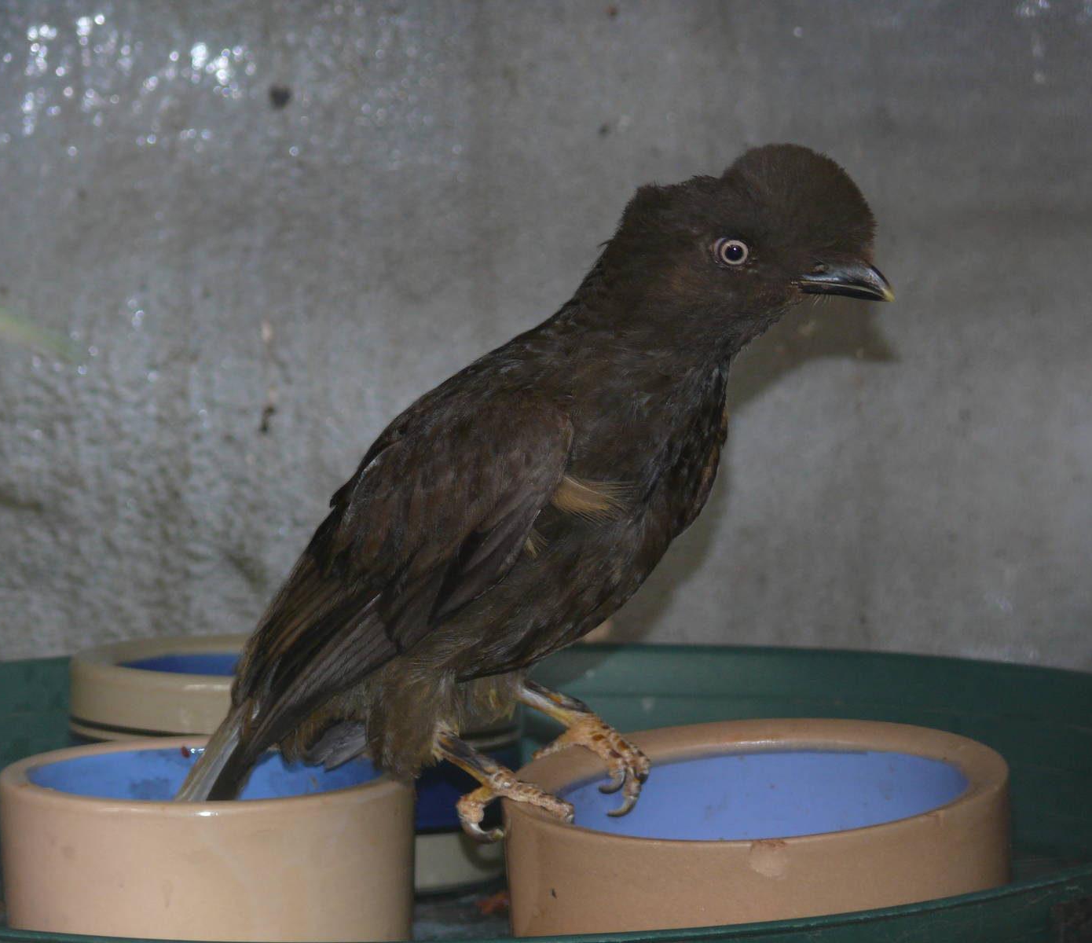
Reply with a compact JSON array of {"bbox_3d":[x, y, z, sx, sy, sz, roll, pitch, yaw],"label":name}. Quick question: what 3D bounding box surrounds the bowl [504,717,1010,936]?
[{"bbox_3d":[0.064,0.120,2.605,0.149,0.055,0.149,-2,10,0],"label":"bowl"}]

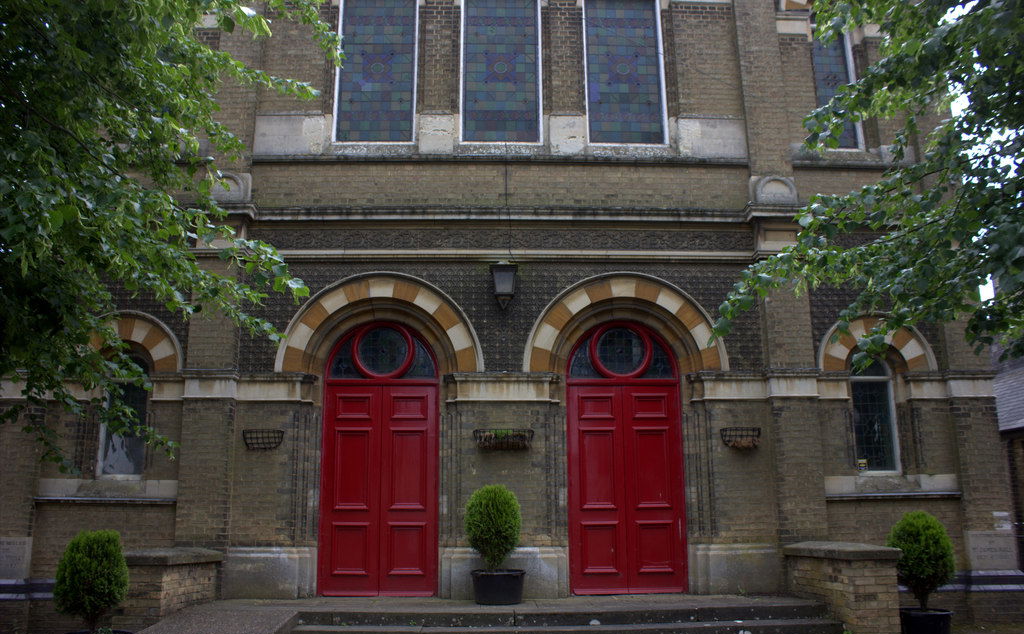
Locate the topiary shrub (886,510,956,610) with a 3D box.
[{"bbox_3d":[4.438,2.637,8.627,0.693,1.029,0.693,0,-12,-2],"label":"topiary shrub"}]

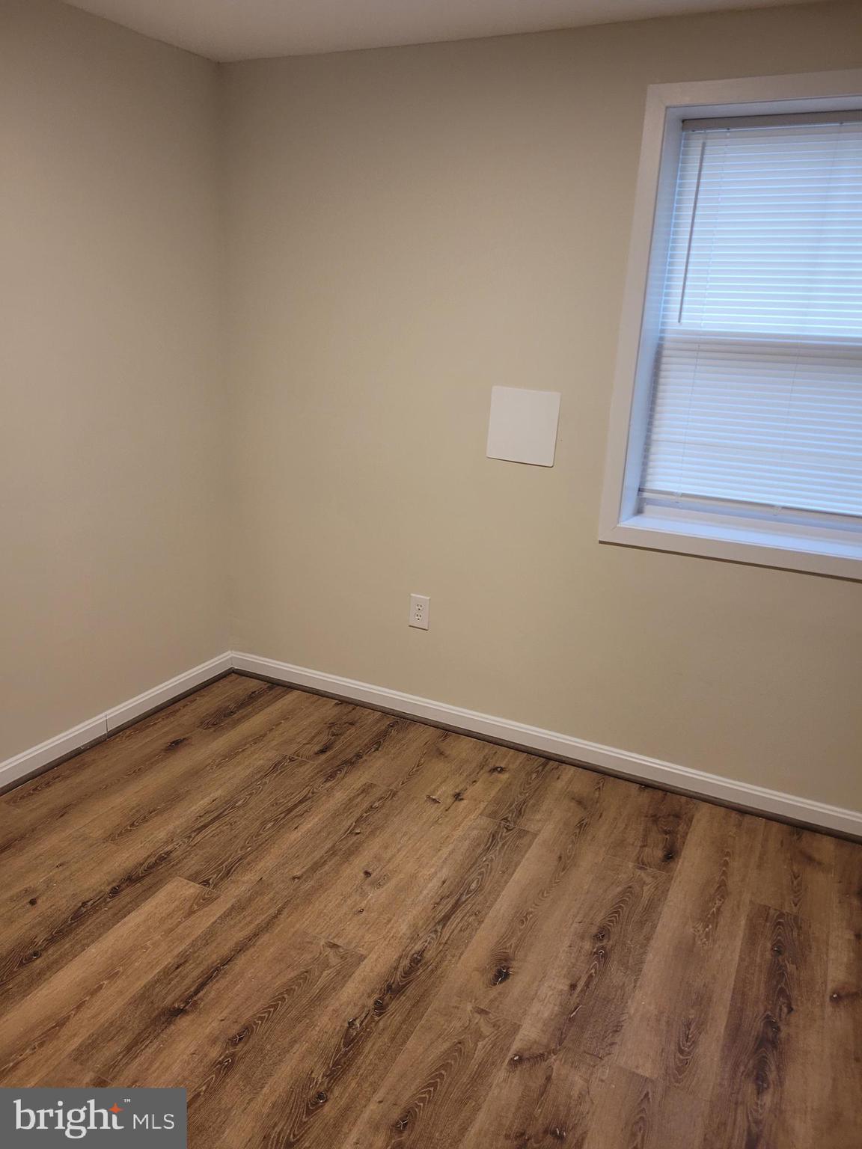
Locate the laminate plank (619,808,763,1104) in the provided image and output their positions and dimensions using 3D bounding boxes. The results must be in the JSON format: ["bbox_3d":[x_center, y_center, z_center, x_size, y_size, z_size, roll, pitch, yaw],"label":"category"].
[{"bbox_3d":[0.702,0.882,2.216,0.201,0.012,1.129,11,19,24],"label":"laminate plank"}]

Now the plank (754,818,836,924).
[{"bbox_3d":[1.029,0.832,2.431,0.194,0.012,0.441,11,19,24],"label":"plank"}]

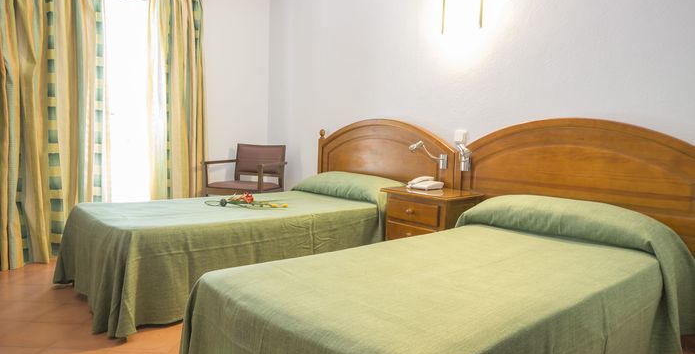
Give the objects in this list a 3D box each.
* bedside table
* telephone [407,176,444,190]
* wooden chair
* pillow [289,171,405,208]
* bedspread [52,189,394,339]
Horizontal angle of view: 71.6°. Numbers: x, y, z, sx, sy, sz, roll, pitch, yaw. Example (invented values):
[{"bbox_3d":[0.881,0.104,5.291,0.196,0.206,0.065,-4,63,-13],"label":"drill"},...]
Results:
[{"bbox_3d":[0.546,0.408,3.054,0.478,0.624,0.543,-2,6,-43],"label":"bedside table"},{"bbox_3d":[0.521,0.042,3.242,0.202,0.078,0.179,-2,6,-43],"label":"telephone"},{"bbox_3d":[-0.886,0.158,4.187,0.540,0.855,0.550,3,4,18],"label":"wooden chair"},{"bbox_3d":[-0.005,0.069,3.753,0.322,0.193,0.975,-2,6,-43],"label":"pillow"},{"bbox_3d":[-0.662,0.411,3.187,2.033,0.474,1.040,-2,6,-43],"label":"bedspread"}]

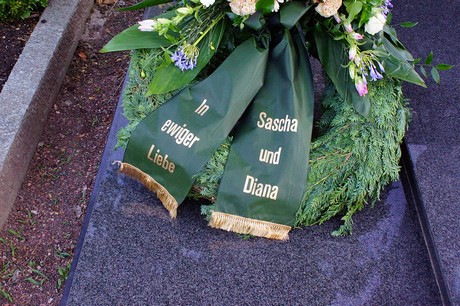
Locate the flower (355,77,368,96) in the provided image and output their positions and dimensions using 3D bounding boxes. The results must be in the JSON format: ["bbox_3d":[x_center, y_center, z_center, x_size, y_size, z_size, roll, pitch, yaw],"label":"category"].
[{"bbox_3d":[0.320,-0.162,1.400,0.034,0.048,0.034,-12,3,0],"label":"flower"}]

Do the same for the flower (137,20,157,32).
[{"bbox_3d":[-0.222,-0.337,1.530,0.053,0.031,0.031,-3,0,-3],"label":"flower"}]

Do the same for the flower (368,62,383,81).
[{"bbox_3d":[0.352,-0.197,1.390,0.034,0.034,0.044,-15,90,0],"label":"flower"}]

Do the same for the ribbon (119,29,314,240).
[{"bbox_3d":[-0.030,-0.068,1.350,0.469,0.125,0.559,0,64,0],"label":"ribbon"}]

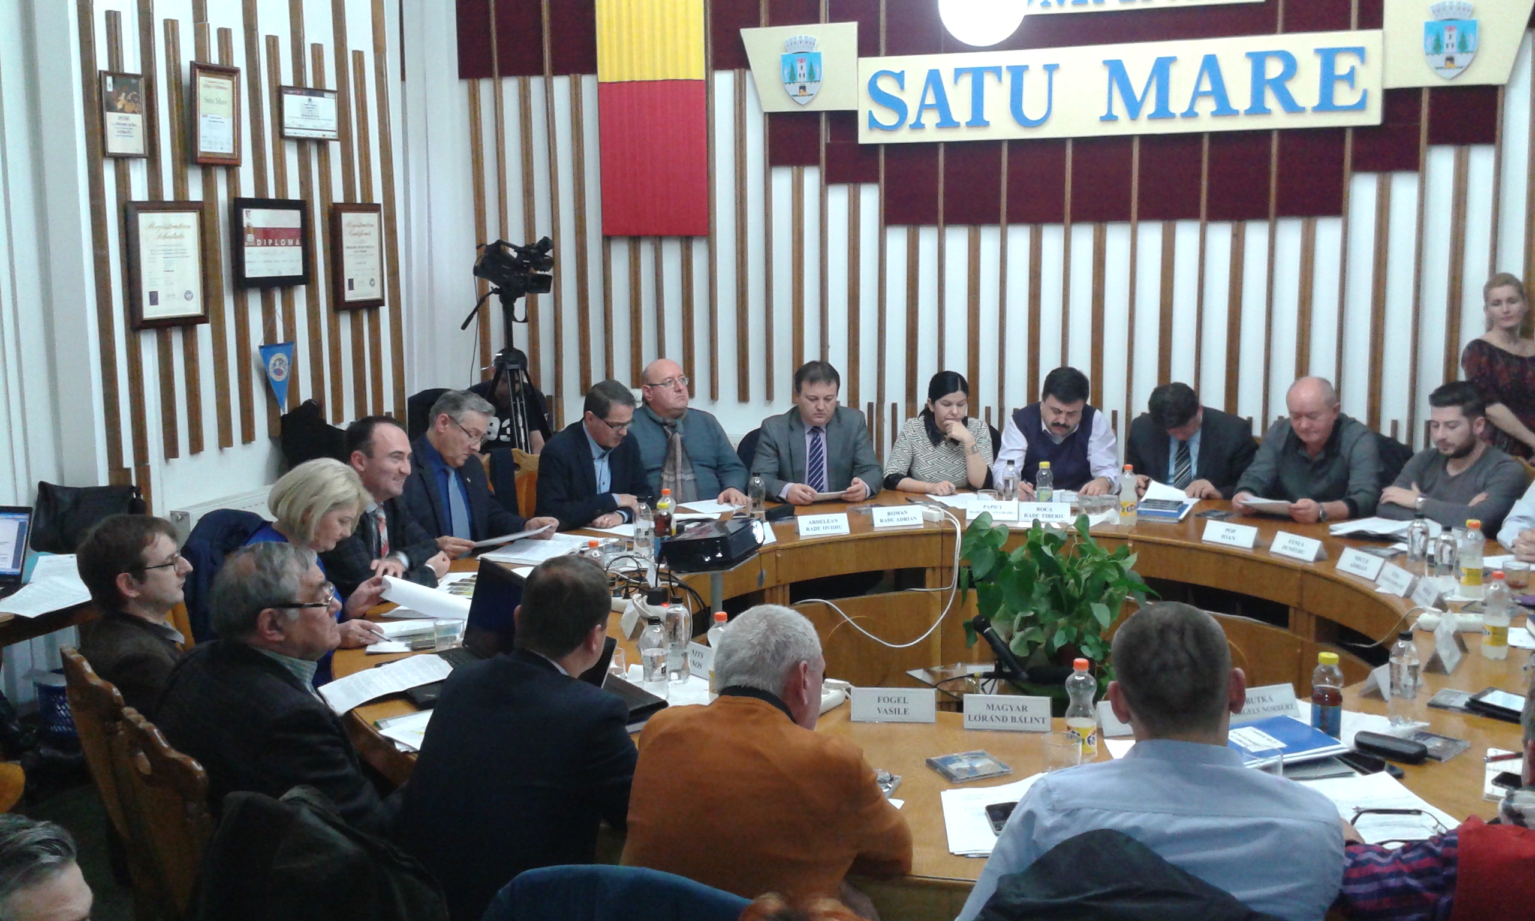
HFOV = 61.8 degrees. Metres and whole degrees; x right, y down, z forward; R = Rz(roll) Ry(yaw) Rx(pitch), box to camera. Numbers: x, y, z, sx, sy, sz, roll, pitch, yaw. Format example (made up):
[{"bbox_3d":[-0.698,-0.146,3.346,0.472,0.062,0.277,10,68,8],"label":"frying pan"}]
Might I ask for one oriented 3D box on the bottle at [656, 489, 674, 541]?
[{"bbox_3d":[-0.376,0.219,4.820,0.067,0.230,0.067,-1,10,0],"label":"bottle"}]

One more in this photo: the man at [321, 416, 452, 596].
[{"bbox_3d":[-1.149,0.513,4.417,0.750,1.320,0.560,7,12,40],"label":"man"}]

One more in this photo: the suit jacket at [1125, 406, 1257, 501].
[{"bbox_3d":[1.818,0.033,5.500,0.560,0.580,0.420,4,11,25],"label":"suit jacket"}]

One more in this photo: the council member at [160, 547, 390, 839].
[{"bbox_3d":[-0.831,0.794,2.643,0.800,1.310,0.550,-8,11,-40],"label":"council member"}]

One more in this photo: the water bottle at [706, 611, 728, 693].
[{"bbox_3d":[-0.115,0.496,3.203,0.066,0.232,0.066,-1,10,0],"label":"water bottle"}]

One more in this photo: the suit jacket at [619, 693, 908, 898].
[{"bbox_3d":[0.023,0.714,2.351,0.530,0.560,0.450,4,11,25],"label":"suit jacket"}]

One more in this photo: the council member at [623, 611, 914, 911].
[{"bbox_3d":[0.045,0.833,2.376,0.560,1.270,0.750,2,10,19],"label":"council member"}]

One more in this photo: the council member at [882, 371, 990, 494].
[{"bbox_3d":[0.852,0.255,6.253,0.540,1.300,0.720,-1,8,1],"label":"council member"}]

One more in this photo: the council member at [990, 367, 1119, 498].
[{"bbox_3d":[1.397,0.241,6.167,0.600,1.340,0.750,2,9,15],"label":"council member"}]

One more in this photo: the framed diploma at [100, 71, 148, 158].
[{"bbox_3d":[-2.586,-1.387,5.150,0.025,0.335,0.225,2,10,20],"label":"framed diploma"}]

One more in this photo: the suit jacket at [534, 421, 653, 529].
[{"bbox_3d":[-0.672,0.116,5.080,0.500,0.570,0.420,-9,13,-38],"label":"suit jacket"}]

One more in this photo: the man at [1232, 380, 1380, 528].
[{"bbox_3d":[2.345,0.313,5.656,0.580,1.320,0.750,6,10,38],"label":"man"}]

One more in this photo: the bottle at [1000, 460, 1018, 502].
[{"bbox_3d":[1.019,0.115,5.409,0.068,0.225,0.068,-1,10,0],"label":"bottle"}]

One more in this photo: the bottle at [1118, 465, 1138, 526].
[{"bbox_3d":[1.515,0.148,5.400,0.070,0.240,0.070,-1,8,0],"label":"bottle"}]

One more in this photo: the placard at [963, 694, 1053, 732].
[{"bbox_3d":[0.567,0.595,3.039,0.207,0.075,0.065,0,10,6],"label":"placard"}]

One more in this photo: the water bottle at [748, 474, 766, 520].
[{"bbox_3d":[-0.046,0.150,5.635,0.067,0.207,0.067,-1,8,0],"label":"water bottle"}]

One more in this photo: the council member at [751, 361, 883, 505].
[{"bbox_3d":[0.273,0.243,6.179,0.600,1.360,0.750,-2,8,-6],"label":"council member"}]

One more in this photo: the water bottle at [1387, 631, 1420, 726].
[{"bbox_3d":[1.493,0.512,3.010,0.066,0.220,0.066,-1,10,0],"label":"water bottle"}]

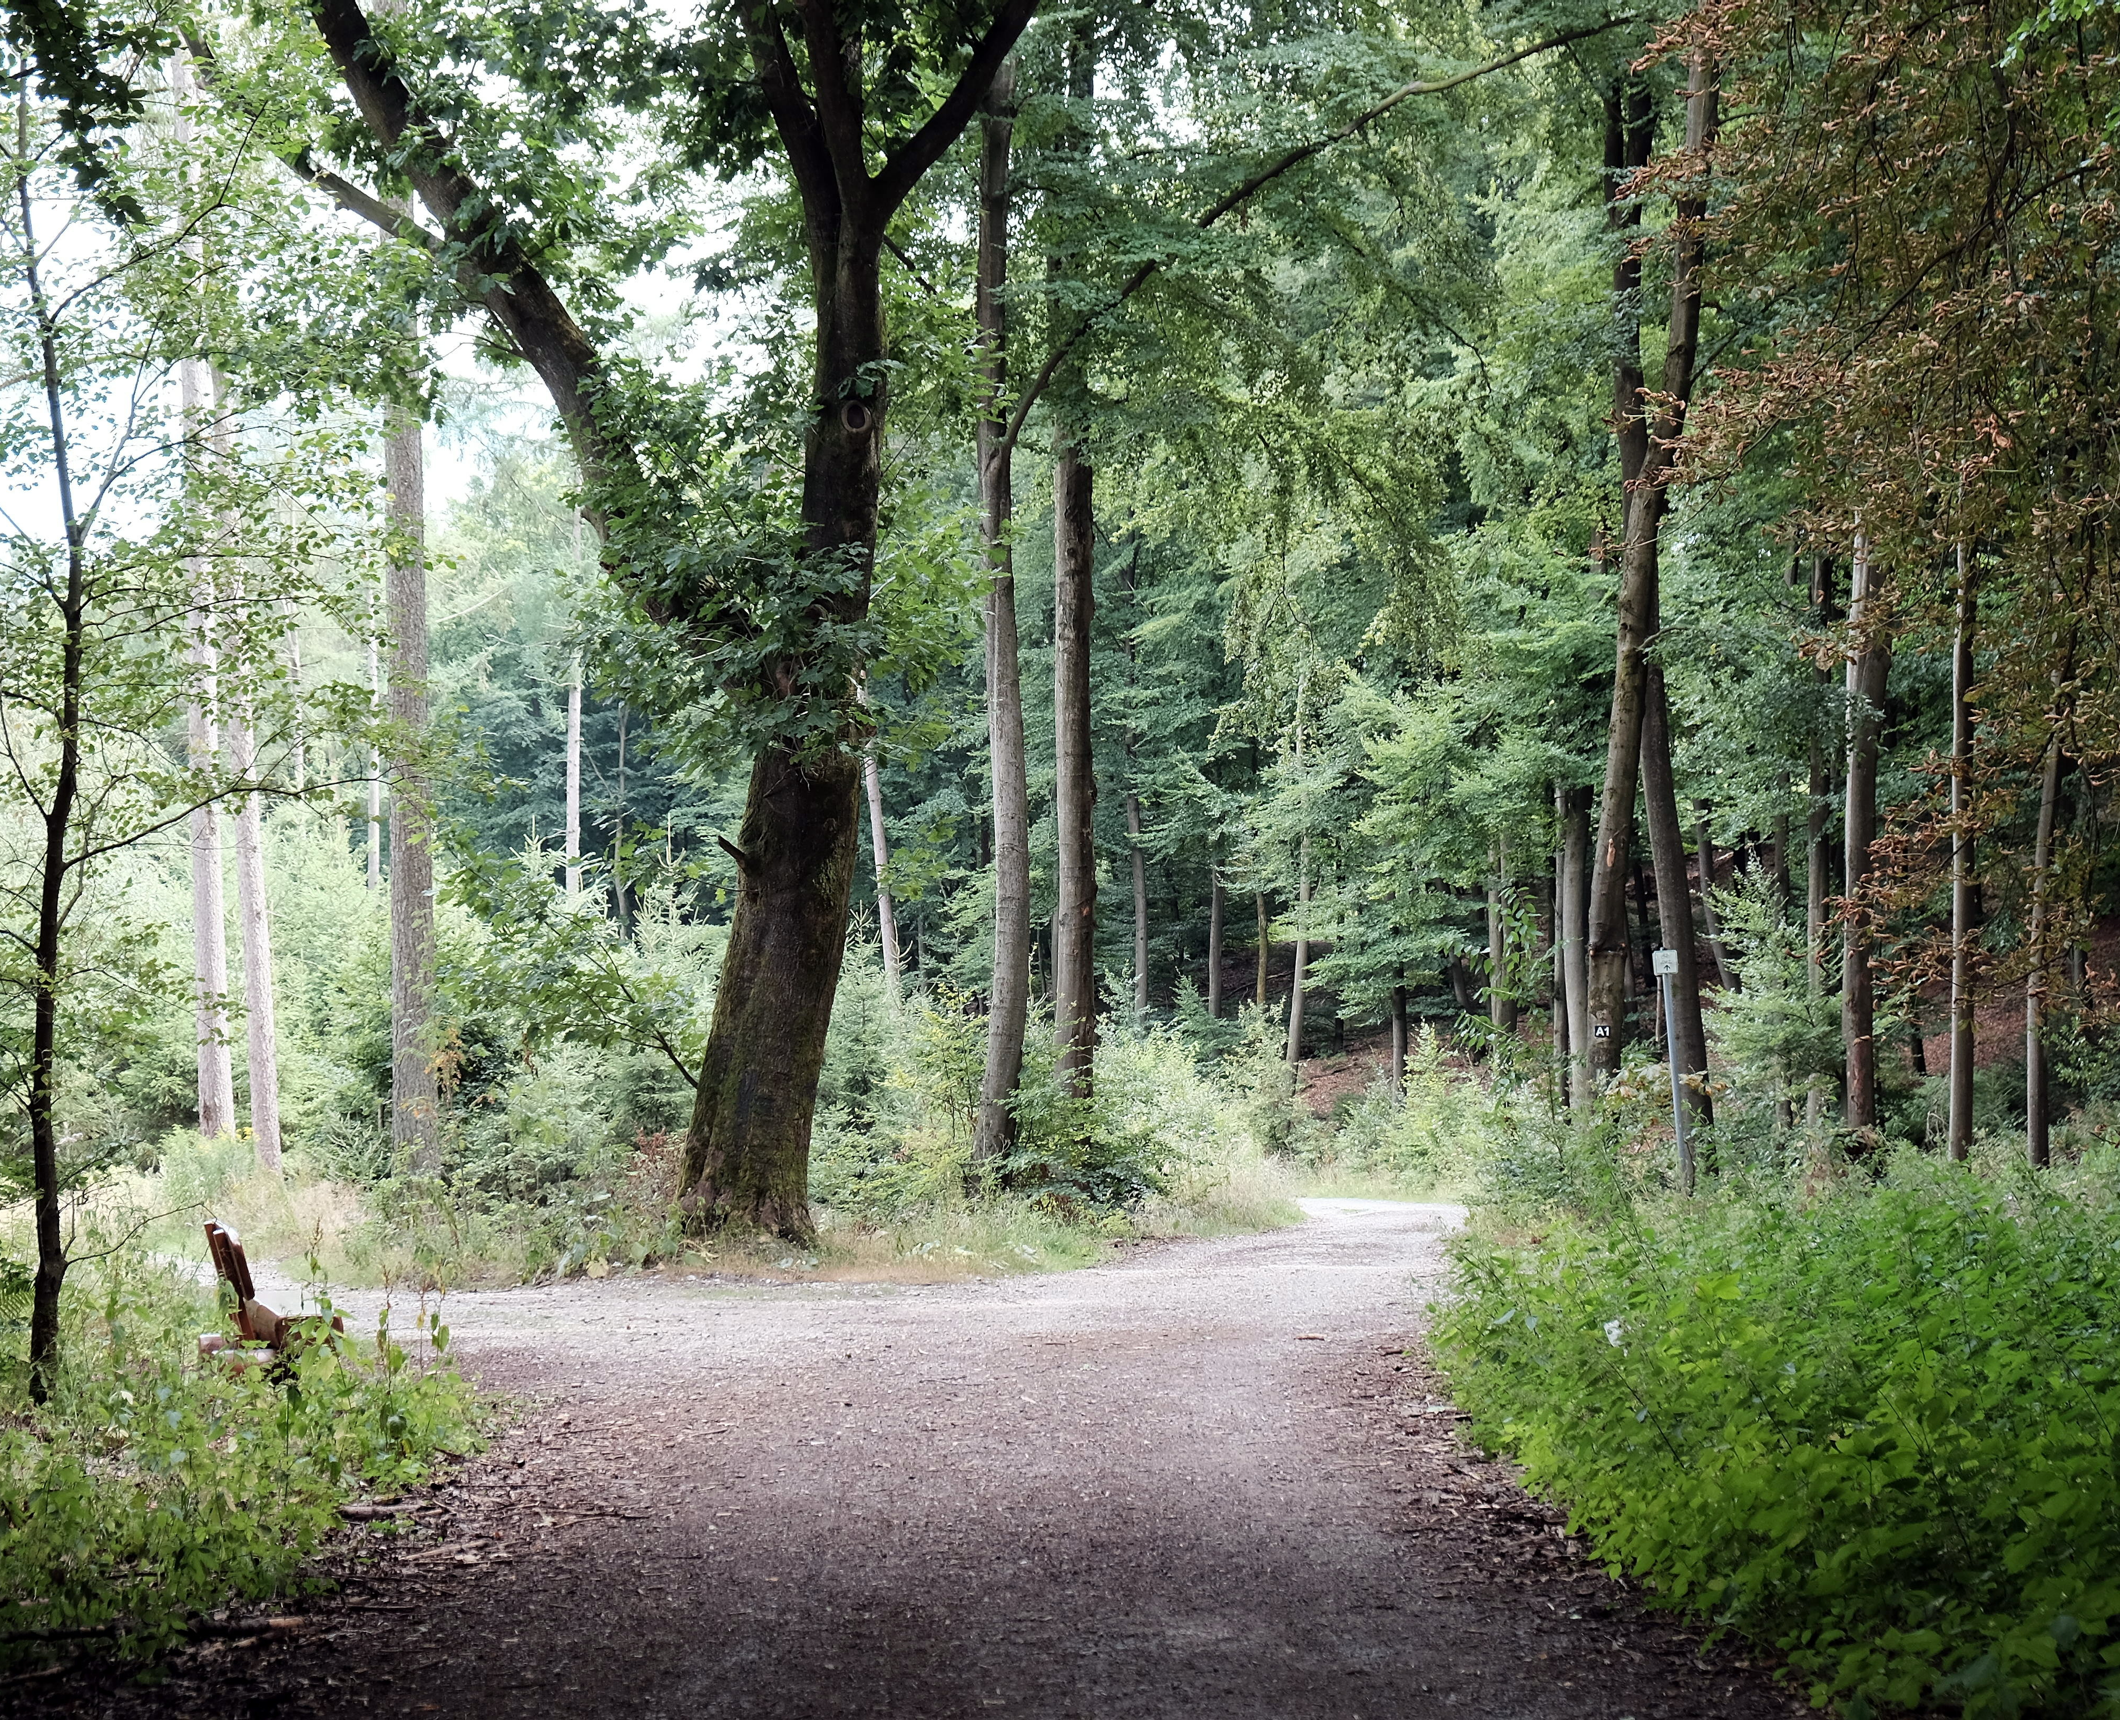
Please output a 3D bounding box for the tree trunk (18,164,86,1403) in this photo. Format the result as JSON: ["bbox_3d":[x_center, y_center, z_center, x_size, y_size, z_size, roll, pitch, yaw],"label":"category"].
[{"bbox_3d":[-4.434,-0.352,20.117,0.264,5.440,0.176,0,-2,0],"label":"tree trunk"}]

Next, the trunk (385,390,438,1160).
[{"bbox_3d":[-6.828,-0.766,48.174,0.443,8.084,0.443,-1,-2,0],"label":"trunk"}]

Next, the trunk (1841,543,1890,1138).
[{"bbox_3d":[8.617,-0.279,49.140,0.366,6.512,0.345,1,-2,0],"label":"trunk"}]

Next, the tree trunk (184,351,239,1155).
[{"bbox_3d":[-10.041,-1.328,54.199,0.403,9.273,0.380,-3,-2,0],"label":"tree trunk"}]

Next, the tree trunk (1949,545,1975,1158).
[{"bbox_3d":[9.083,-0.090,46.133,0.232,6.173,0.232,1,-2,0],"label":"tree trunk"}]

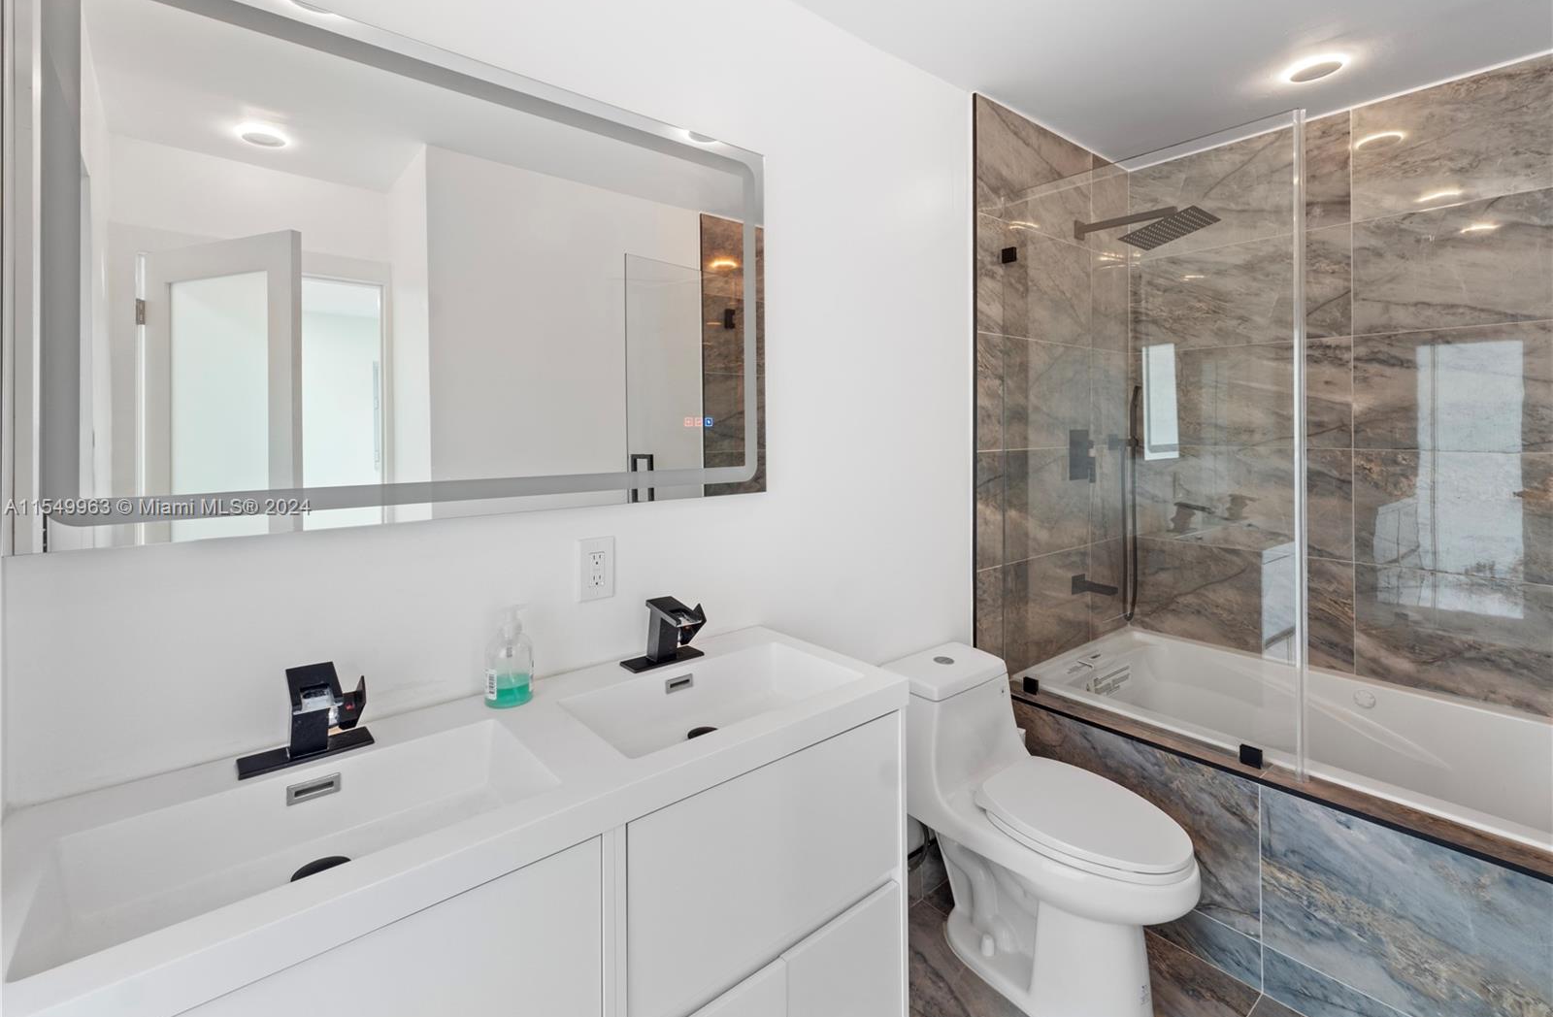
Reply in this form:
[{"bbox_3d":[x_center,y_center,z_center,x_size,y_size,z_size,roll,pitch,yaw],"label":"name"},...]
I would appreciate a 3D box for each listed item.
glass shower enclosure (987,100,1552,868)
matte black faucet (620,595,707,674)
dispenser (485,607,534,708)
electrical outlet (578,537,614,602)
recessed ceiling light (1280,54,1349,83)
[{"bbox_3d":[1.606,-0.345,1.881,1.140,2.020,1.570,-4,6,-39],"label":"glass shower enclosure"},{"bbox_3d":[-0.210,0.257,1.318,0.162,0.122,0.142,-4,6,-39],"label":"matte black faucet"},{"bbox_3d":[-0.473,0.254,1.147,0.083,0.172,0.080,-4,6,-39],"label":"dispenser"},{"bbox_3d":[-0.356,0.123,1.295,0.076,0.121,0.010,-4,6,-39],"label":"electrical outlet"},{"bbox_3d":[1.681,-1.361,2.018,0.165,0.025,0.165,-4,6,-39],"label":"recessed ceiling light"}]

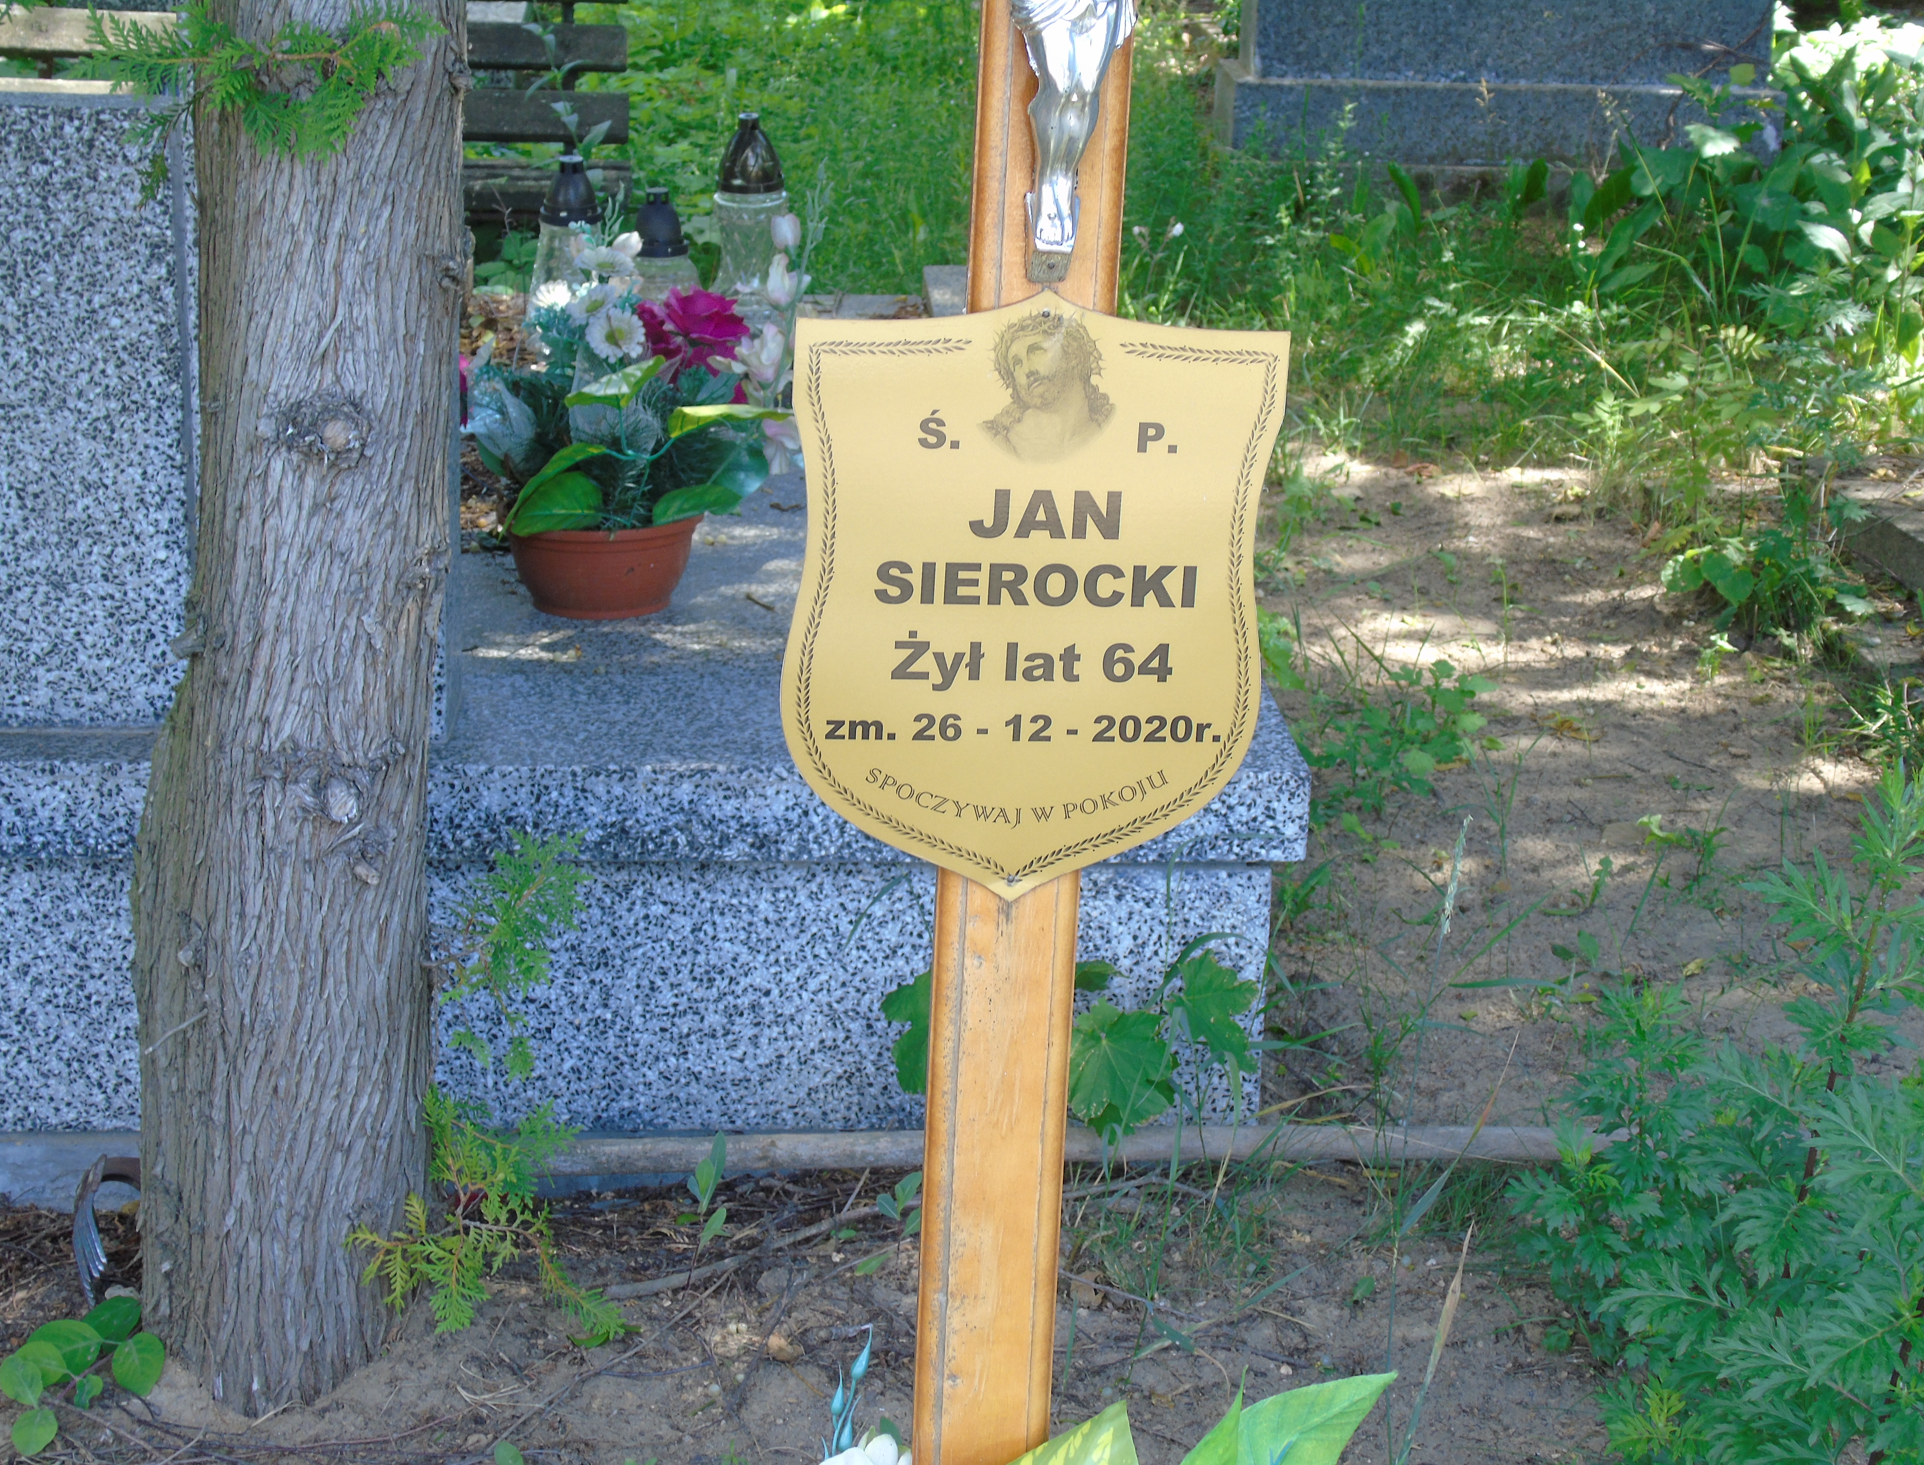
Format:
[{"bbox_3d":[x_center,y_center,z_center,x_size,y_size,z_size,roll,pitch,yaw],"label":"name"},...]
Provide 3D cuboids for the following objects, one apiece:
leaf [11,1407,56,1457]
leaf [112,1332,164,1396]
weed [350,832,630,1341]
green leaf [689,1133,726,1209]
[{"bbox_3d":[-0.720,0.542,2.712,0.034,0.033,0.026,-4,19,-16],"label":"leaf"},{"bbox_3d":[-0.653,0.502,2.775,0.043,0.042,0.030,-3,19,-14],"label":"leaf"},{"bbox_3d":[-0.336,0.254,2.500,0.200,0.370,0.180,-1,18,-8],"label":"weed"},{"bbox_3d":[-0.221,0.382,3.044,0.031,0.066,0.030,1,18,0],"label":"green leaf"}]

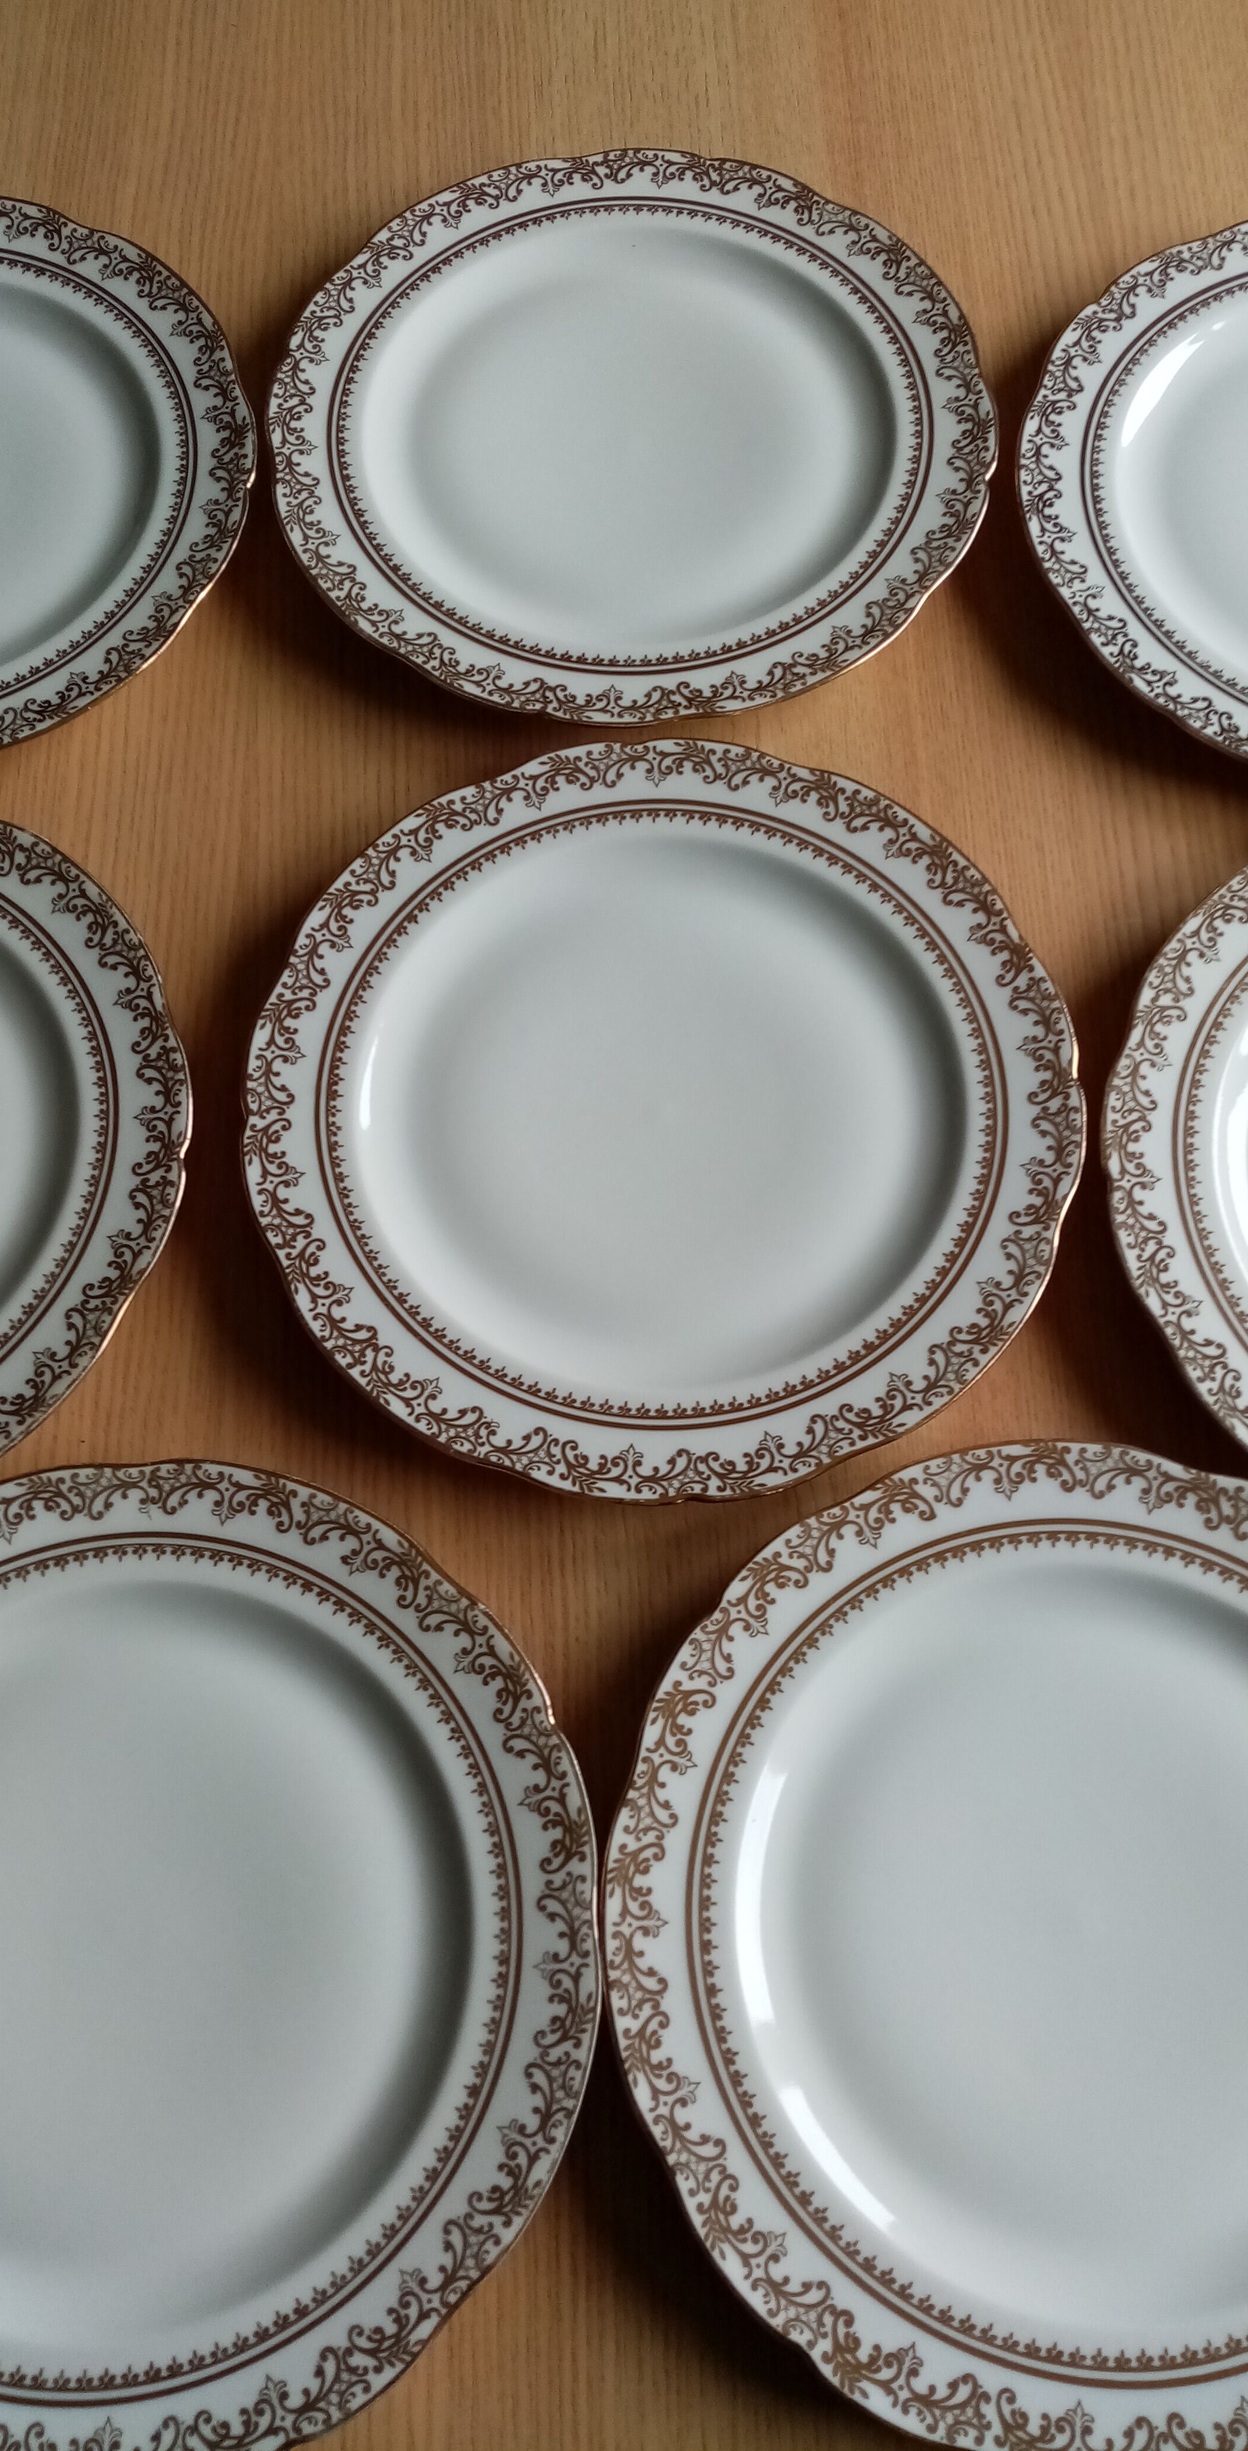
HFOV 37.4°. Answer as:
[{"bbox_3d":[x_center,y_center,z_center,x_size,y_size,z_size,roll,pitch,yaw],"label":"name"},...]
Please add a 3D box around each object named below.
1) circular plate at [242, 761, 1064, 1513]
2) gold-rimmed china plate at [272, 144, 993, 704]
[{"bbox_3d":[0.012,-0.038,0.585,0.264,0.024,0.264,0,70,0],"label":"circular plate"},{"bbox_3d":[0.003,-0.288,0.676,0.264,0.024,0.264,0,70,0],"label":"gold-rimmed china plate"}]

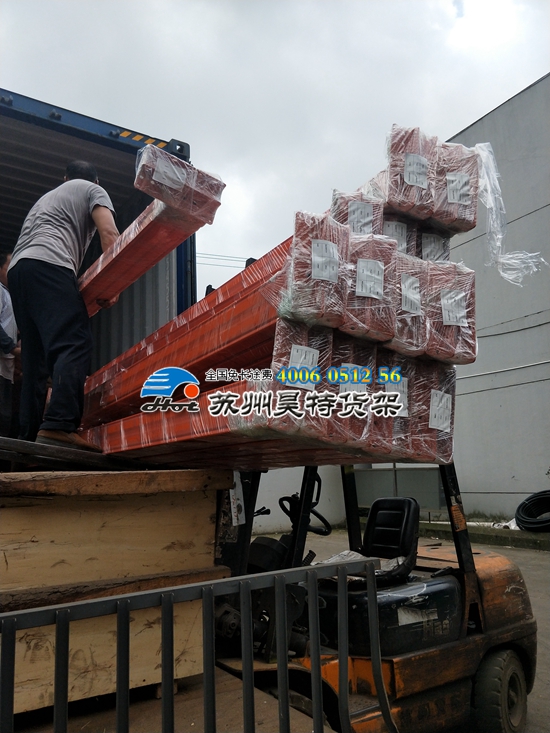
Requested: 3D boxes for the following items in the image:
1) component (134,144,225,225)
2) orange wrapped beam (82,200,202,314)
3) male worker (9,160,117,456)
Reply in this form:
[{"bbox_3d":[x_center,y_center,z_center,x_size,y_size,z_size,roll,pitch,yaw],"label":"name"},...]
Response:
[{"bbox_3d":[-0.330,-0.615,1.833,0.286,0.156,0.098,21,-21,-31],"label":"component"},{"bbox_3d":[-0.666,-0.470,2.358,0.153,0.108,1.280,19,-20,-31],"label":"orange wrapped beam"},{"bbox_3d":[-1.120,-0.390,2.820,0.520,1.620,0.600,-5,-11,10],"label":"male worker"}]

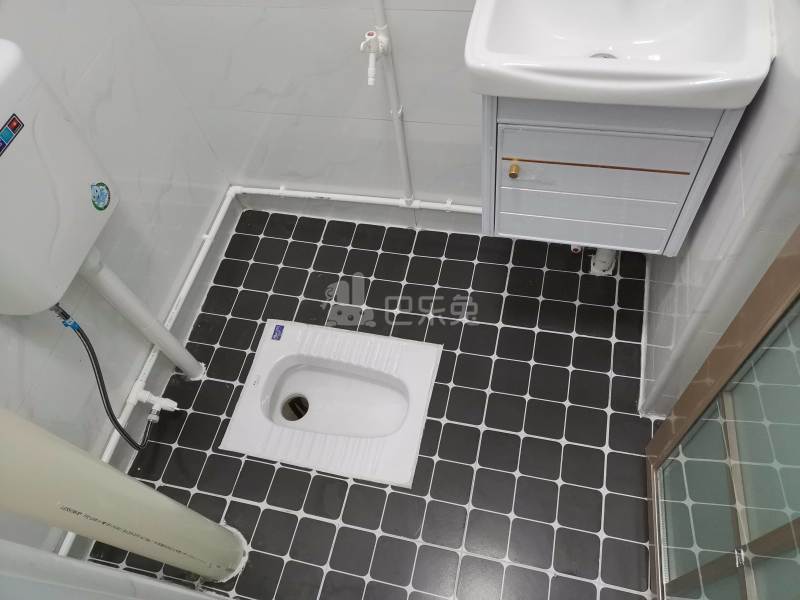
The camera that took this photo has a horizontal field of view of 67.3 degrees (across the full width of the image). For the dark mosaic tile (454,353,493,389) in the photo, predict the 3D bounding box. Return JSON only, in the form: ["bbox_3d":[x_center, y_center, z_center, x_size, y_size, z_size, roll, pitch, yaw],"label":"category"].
[{"bbox_3d":[0.196,0.193,1.613,0.096,0.008,0.096,7,61,14],"label":"dark mosaic tile"}]

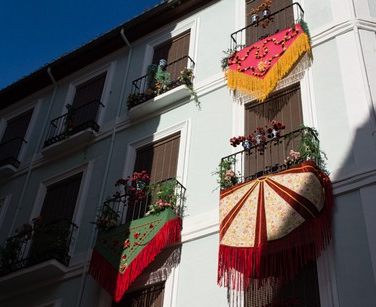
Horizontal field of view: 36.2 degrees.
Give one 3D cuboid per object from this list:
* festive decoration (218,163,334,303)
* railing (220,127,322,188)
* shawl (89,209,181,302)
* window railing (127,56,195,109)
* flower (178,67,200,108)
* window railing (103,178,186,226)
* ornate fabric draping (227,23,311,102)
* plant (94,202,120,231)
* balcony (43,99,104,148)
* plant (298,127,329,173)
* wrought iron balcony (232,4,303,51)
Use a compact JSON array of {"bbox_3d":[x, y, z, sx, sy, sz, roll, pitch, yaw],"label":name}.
[{"bbox_3d":[1.331,1.190,8.879,1.799,2.065,0.434,-21,-48,26],"label":"festive decoration"},{"bbox_3d":[1.394,0.295,9.729,1.715,0.966,0.385,-21,-48,26],"label":"railing"},{"bbox_3d":[-0.955,1.970,10.180,1.778,1.610,0.420,-21,-48,26],"label":"shawl"},{"bbox_3d":[-0.638,-1.571,13.560,1.668,0.994,0.312,-21,-47,27],"label":"window railing"},{"bbox_3d":[0.007,-1.480,12.874,0.454,1.171,0.320,-21,-47,27],"label":"flower"},{"bbox_3d":[-0.897,1.215,11.124,1.789,0.973,0.369,-21,-47,27],"label":"window railing"},{"bbox_3d":[1.590,-1.593,11.418,1.694,1.890,0.315,-21,-48,26],"label":"ornate fabric draping"},{"bbox_3d":[-1.593,1.287,11.521,0.454,0.589,0.327,-21,-47,27],"label":"plant"},{"bbox_3d":[-2.902,-0.672,14.606,1.624,0.952,0.266,-21,-48,26],"label":"balcony"},{"bbox_3d":[2.049,-0.054,9.442,0.322,0.868,0.434,-21,-48,26],"label":"plant"},{"bbox_3d":[1.687,-2.479,12.274,1.619,0.980,0.312,-21,-47,27],"label":"wrought iron balcony"}]

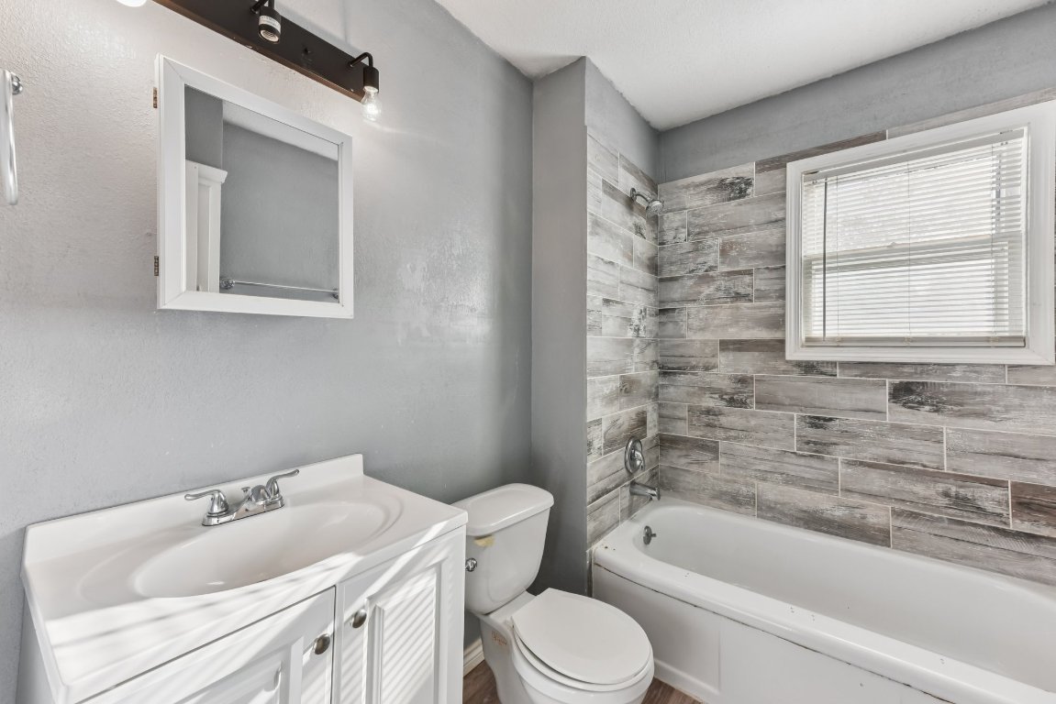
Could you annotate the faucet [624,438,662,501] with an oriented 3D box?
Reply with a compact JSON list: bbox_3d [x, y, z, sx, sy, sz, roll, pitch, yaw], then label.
[{"bbox_3d":[0.577,0.570,2.000,0.140,0.288,0.174,0,1,39],"label":"faucet"}]

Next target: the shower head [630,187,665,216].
[{"bbox_3d":[0.581,-0.731,1.987,0.150,0.155,0.087,0,1,39],"label":"shower head"}]

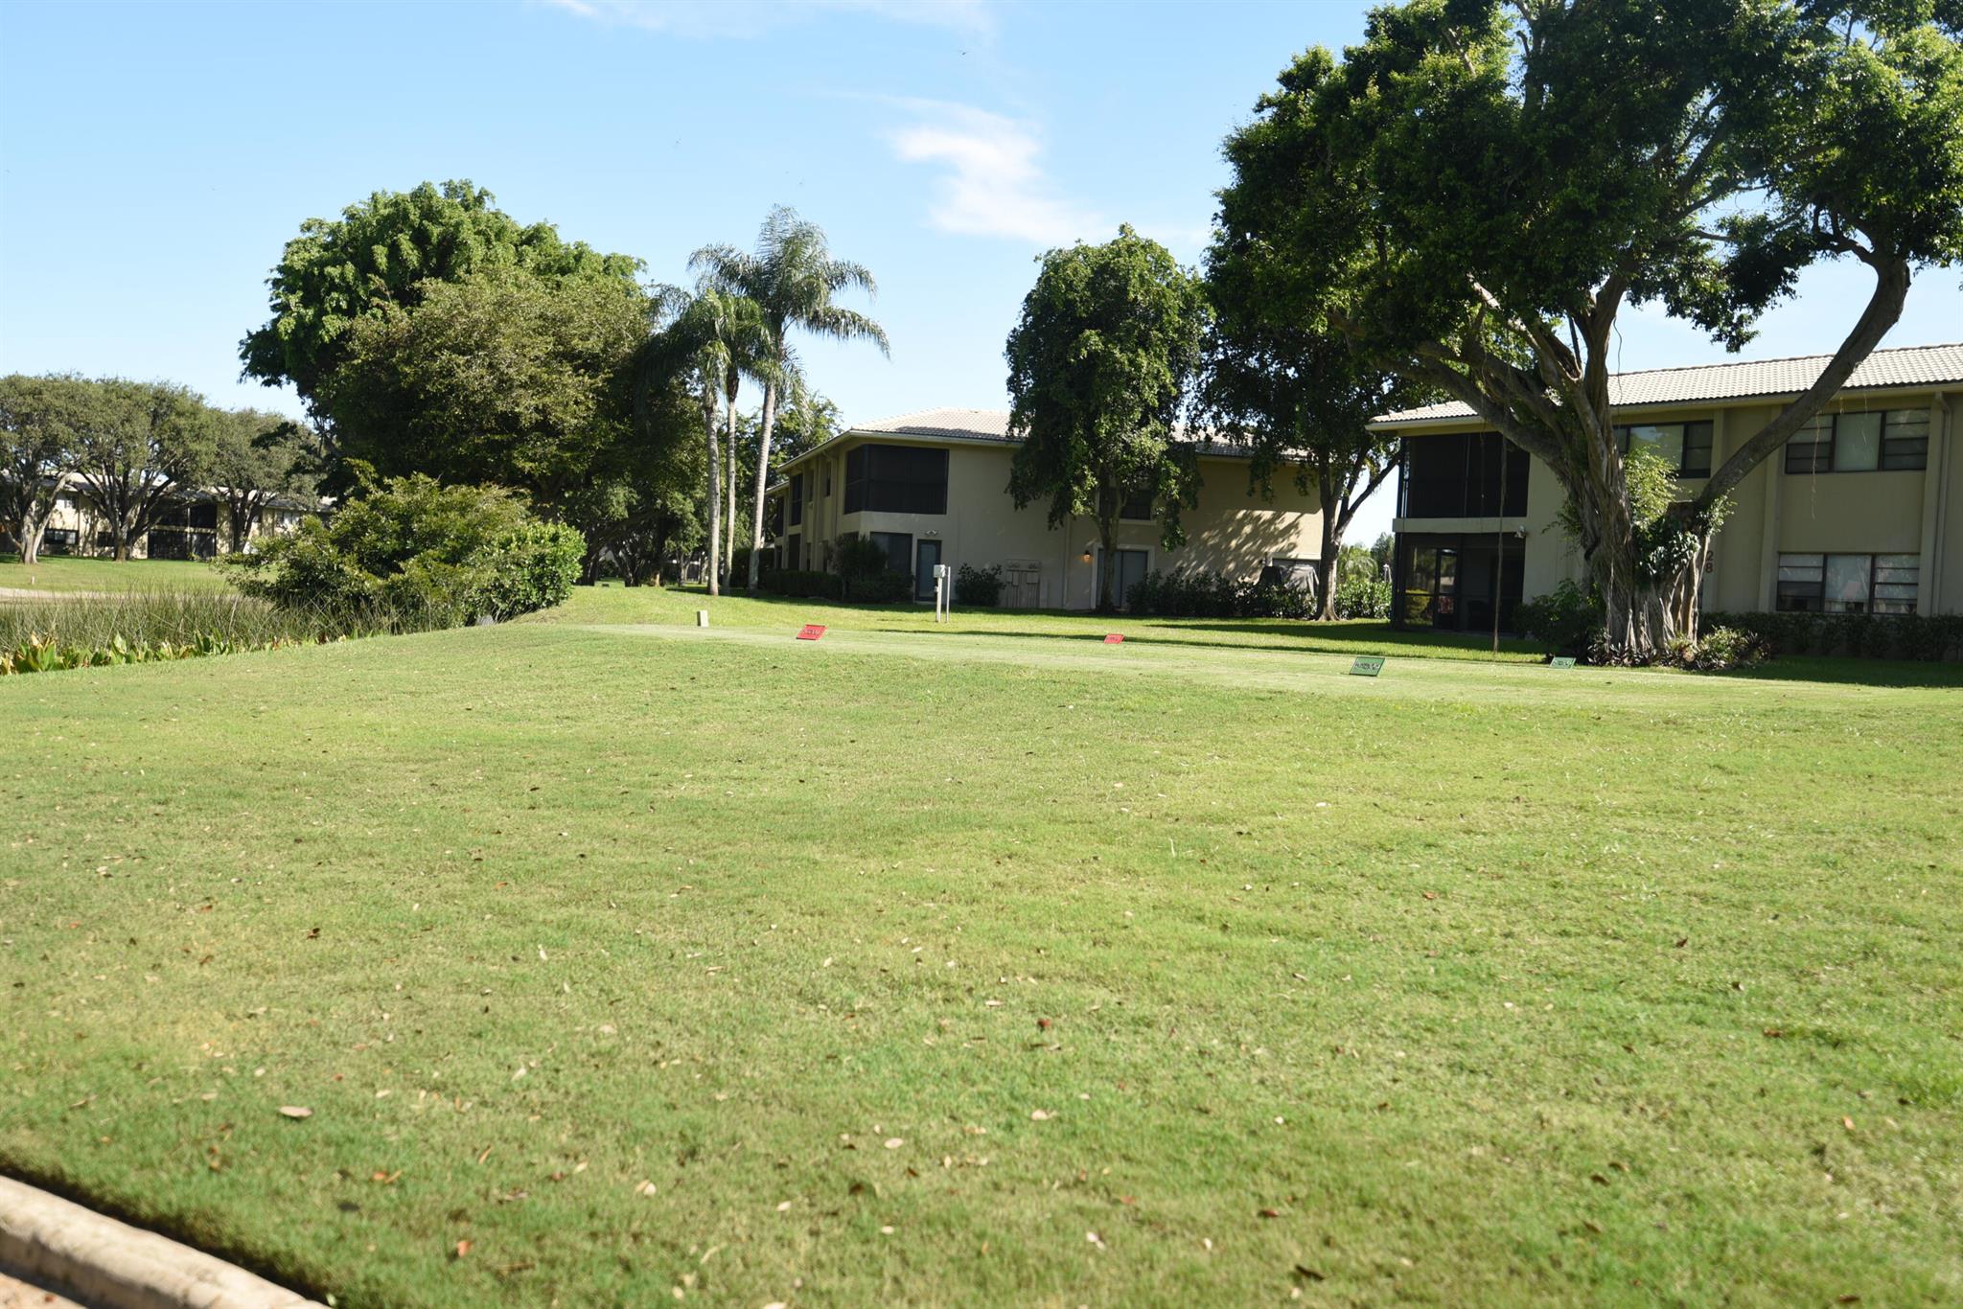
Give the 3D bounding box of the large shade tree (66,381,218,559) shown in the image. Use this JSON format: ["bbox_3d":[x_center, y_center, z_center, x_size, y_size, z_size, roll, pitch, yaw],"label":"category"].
[{"bbox_3d":[-59.186,-12.880,111.655,10.863,12.789,10.863,2,2,0],"label":"large shade tree"}]

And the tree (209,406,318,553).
[{"bbox_3d":[-55.120,-12.819,121.659,8.993,12.141,8.993,2,2,0],"label":"tree"}]

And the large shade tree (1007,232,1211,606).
[{"bbox_3d":[4.159,-7.734,52.008,6.595,12.661,6.595,2,2,0],"label":"large shade tree"}]

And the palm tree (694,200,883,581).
[{"bbox_3d":[-6.397,-8.357,52.700,6.272,12.911,6.272,2,2,0],"label":"palm tree"}]

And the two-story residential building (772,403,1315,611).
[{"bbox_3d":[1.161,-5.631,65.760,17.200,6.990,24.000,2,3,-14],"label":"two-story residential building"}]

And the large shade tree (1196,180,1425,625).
[{"bbox_3d":[10.900,-8.258,52.173,7.129,14.293,7.129,2,2,0],"label":"large shade tree"}]

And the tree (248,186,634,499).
[{"bbox_3d":[-20.375,-10.339,59.647,15.014,14.812,13.513,2,2,0],"label":"tree"}]

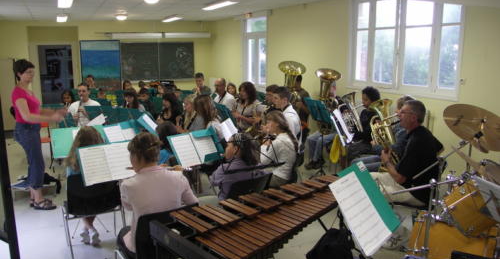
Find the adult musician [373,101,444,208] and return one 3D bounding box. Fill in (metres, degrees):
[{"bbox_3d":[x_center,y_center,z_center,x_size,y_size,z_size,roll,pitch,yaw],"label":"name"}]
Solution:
[{"bbox_3d":[1.281,0.387,3.534,0.790,1.300,0.550,3,11,19],"label":"adult musician"}]

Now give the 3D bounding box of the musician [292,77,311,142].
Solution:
[{"bbox_3d":[0.729,-0.180,6.633,0.780,1.400,0.550,-6,12,-29],"label":"musician"}]

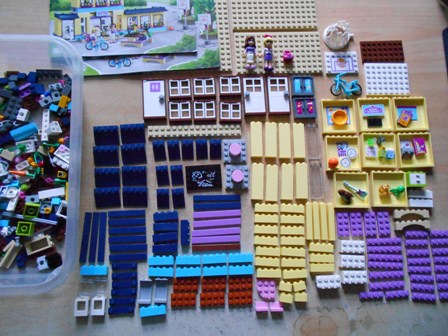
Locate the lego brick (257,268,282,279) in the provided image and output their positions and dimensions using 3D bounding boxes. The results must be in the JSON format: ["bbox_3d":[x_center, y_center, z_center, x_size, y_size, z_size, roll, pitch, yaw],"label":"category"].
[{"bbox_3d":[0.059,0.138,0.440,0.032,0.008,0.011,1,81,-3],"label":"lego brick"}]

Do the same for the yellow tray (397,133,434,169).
[{"bbox_3d":[0.272,-0.026,0.482,0.048,0.008,0.050,-1,82,-3],"label":"yellow tray"}]

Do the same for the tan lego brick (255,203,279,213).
[{"bbox_3d":[0.057,0.054,0.458,0.032,0.008,0.011,0,81,-3],"label":"tan lego brick"}]

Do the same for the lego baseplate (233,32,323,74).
[{"bbox_3d":[0.080,-0.168,0.492,0.128,0.005,0.064,-2,81,-3],"label":"lego baseplate"}]

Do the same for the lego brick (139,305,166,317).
[{"bbox_3d":[-0.089,0.180,0.426,0.032,0.008,0.011,-6,82,-4],"label":"lego brick"}]

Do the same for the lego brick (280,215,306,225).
[{"bbox_3d":[0.092,0.069,0.457,0.032,0.008,0.011,1,81,-3],"label":"lego brick"}]

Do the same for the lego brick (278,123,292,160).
[{"bbox_3d":[0.084,-0.038,0.471,0.016,0.008,0.050,0,81,-3],"label":"lego brick"}]

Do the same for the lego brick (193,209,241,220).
[{"bbox_3d":[-0.010,0.062,0.455,0.064,0.003,0.008,-3,81,-3],"label":"lego brick"}]

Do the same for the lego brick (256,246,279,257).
[{"bbox_3d":[0.058,0.111,0.449,0.032,0.008,0.011,2,81,-2],"label":"lego brick"}]

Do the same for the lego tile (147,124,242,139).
[{"bbox_3d":[-0.040,-0.050,0.468,0.128,0.005,0.016,-1,82,-2],"label":"lego tile"}]

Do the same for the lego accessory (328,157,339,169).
[{"bbox_3d":[0.151,-0.006,0.464,0.014,0.014,0.014,1,81,-3],"label":"lego accessory"}]

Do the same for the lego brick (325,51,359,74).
[{"bbox_3d":[0.172,-0.155,0.495,0.048,0.005,0.032,-2,81,-3],"label":"lego brick"}]

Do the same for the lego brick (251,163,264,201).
[{"bbox_3d":[0.045,0.018,0.460,0.016,0.008,0.050,1,81,-3],"label":"lego brick"}]

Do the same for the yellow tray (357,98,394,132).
[{"bbox_3d":[0.217,-0.077,0.486,0.048,0.008,0.050,-1,82,-3],"label":"yellow tray"}]

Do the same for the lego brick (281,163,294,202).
[{"bbox_3d":[0.086,0.019,0.461,0.016,0.008,0.050,2,81,-3],"label":"lego brick"}]

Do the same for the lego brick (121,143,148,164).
[{"bbox_3d":[-0.122,-0.018,0.455,0.032,0.011,0.024,-5,81,-4],"label":"lego brick"}]

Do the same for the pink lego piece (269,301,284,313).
[{"bbox_3d":[0.070,0.182,0.441,0.016,0.009,0.011,0,82,-2],"label":"pink lego piece"}]

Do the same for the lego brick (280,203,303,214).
[{"bbox_3d":[0.092,0.055,0.459,0.032,0.008,0.011,2,81,-3],"label":"lego brick"}]

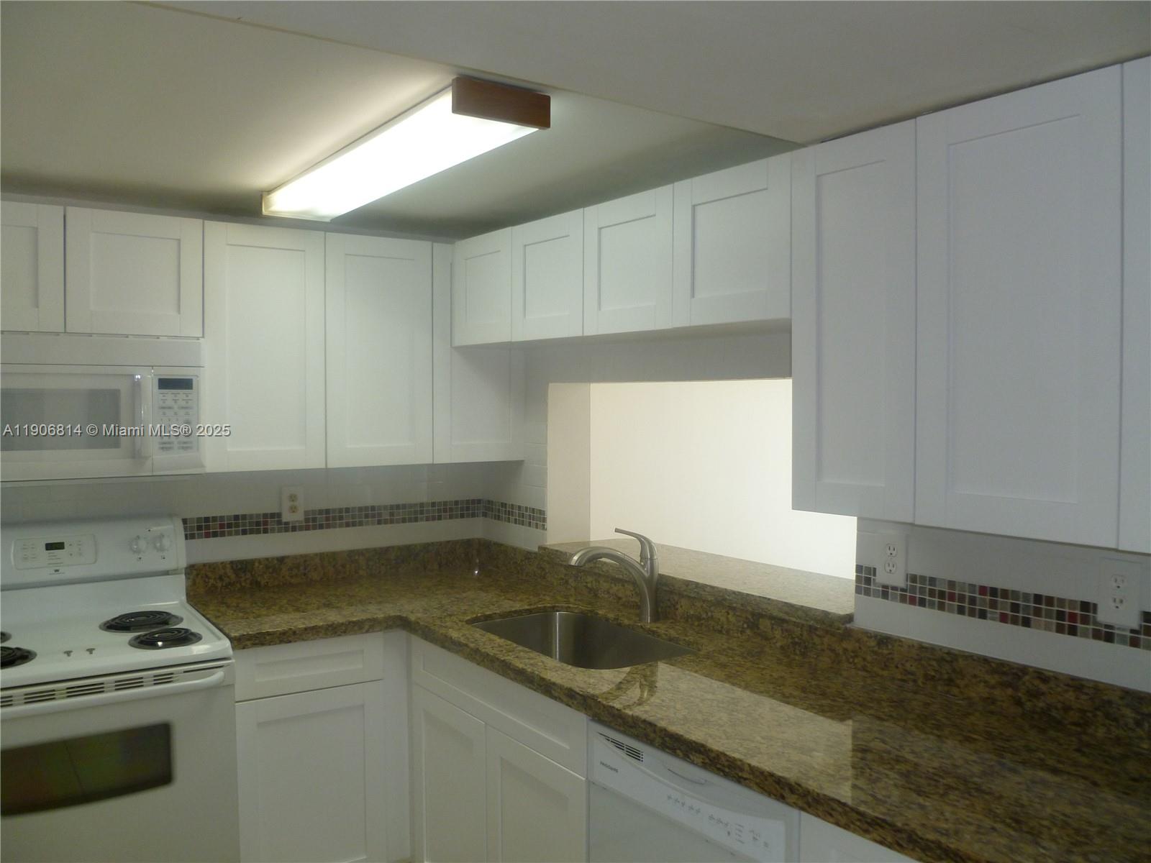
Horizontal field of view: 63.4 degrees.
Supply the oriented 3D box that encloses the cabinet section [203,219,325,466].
[{"bbox_3d":[-0.962,-0.252,2.897,0.369,0.758,0.022,-2,3,-35],"label":"cabinet section"}]

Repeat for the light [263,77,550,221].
[{"bbox_3d":[-0.483,-0.646,2.283,0.213,0.067,1.227,-2,3,-34],"label":"light"}]

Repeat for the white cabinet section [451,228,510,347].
[{"bbox_3d":[-0.307,-0.466,3.095,0.022,0.350,0.395,-2,3,-35],"label":"white cabinet section"}]

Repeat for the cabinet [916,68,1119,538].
[{"bbox_3d":[0.741,-0.197,1.570,0.022,0.756,0.371,-1,2,-36],"label":"cabinet"}]

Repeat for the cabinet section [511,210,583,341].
[{"bbox_3d":[-0.077,-0.443,2.693,0.022,0.353,0.363,-1,2,-36],"label":"cabinet section"}]

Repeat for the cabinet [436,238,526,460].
[{"bbox_3d":[-0.347,-0.273,3.333,0.369,0.758,0.022,-2,3,-35],"label":"cabinet"}]

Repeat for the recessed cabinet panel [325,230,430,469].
[{"bbox_3d":[-0.646,-0.257,3.076,0.381,0.756,0.022,-1,2,-36],"label":"recessed cabinet panel"}]

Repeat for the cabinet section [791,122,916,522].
[{"bbox_3d":[0.561,-0.209,1.881,0.022,0.758,0.303,-2,3,-35],"label":"cabinet section"}]

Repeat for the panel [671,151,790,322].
[{"bbox_3d":[0.362,-0.425,2.152,0.022,0.350,0.380,-2,3,-35],"label":"panel"}]

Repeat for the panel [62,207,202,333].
[{"bbox_3d":[-1.242,-0.442,2.631,0.376,0.347,0.022,-1,2,-36],"label":"panel"}]

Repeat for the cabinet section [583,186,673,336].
[{"bbox_3d":[0.141,-0.438,2.463,0.022,0.350,0.377,-2,3,-35],"label":"cabinet section"}]

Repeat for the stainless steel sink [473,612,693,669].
[{"bbox_3d":[0.020,0.675,2.563,0.410,0.200,0.690,-1,2,-36],"label":"stainless steel sink"}]

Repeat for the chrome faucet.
[{"bbox_3d":[0.112,0.417,2.669,0.285,0.277,0.055,-1,2,-26],"label":"chrome faucet"}]

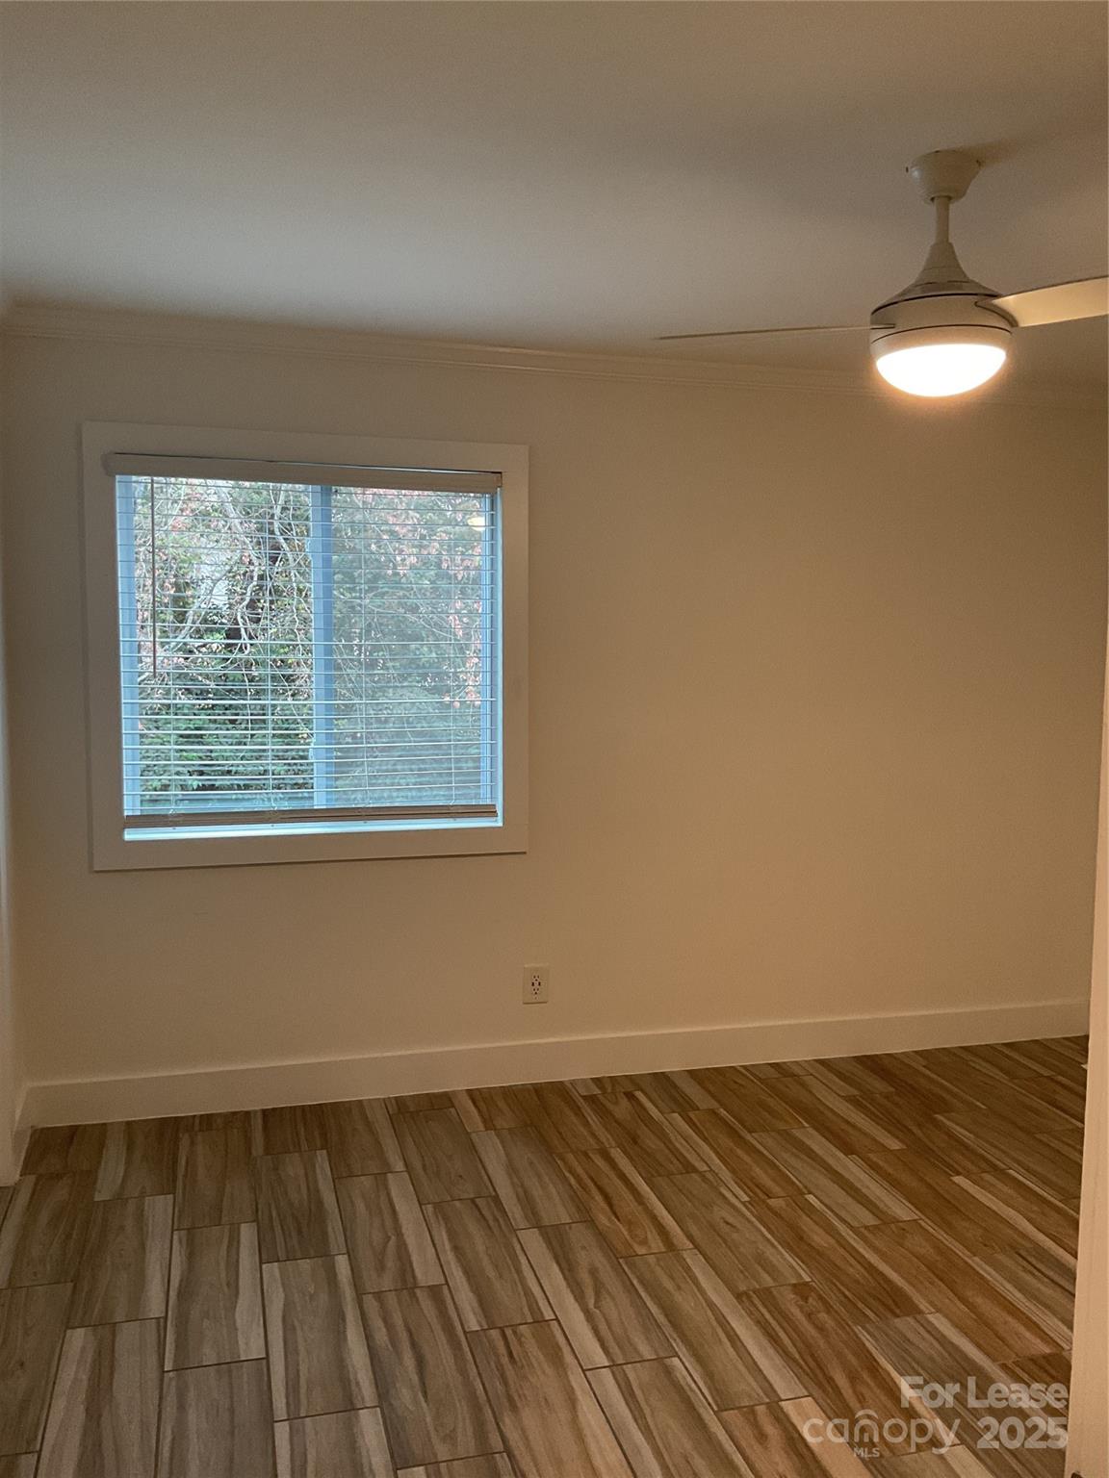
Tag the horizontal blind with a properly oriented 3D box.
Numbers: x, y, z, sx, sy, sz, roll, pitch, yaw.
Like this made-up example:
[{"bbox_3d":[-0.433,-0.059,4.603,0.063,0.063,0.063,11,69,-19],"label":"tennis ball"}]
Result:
[{"bbox_3d":[-0.743,-0.287,3.830,1.159,1.110,0.070,-1,5,-15],"label":"horizontal blind"}]

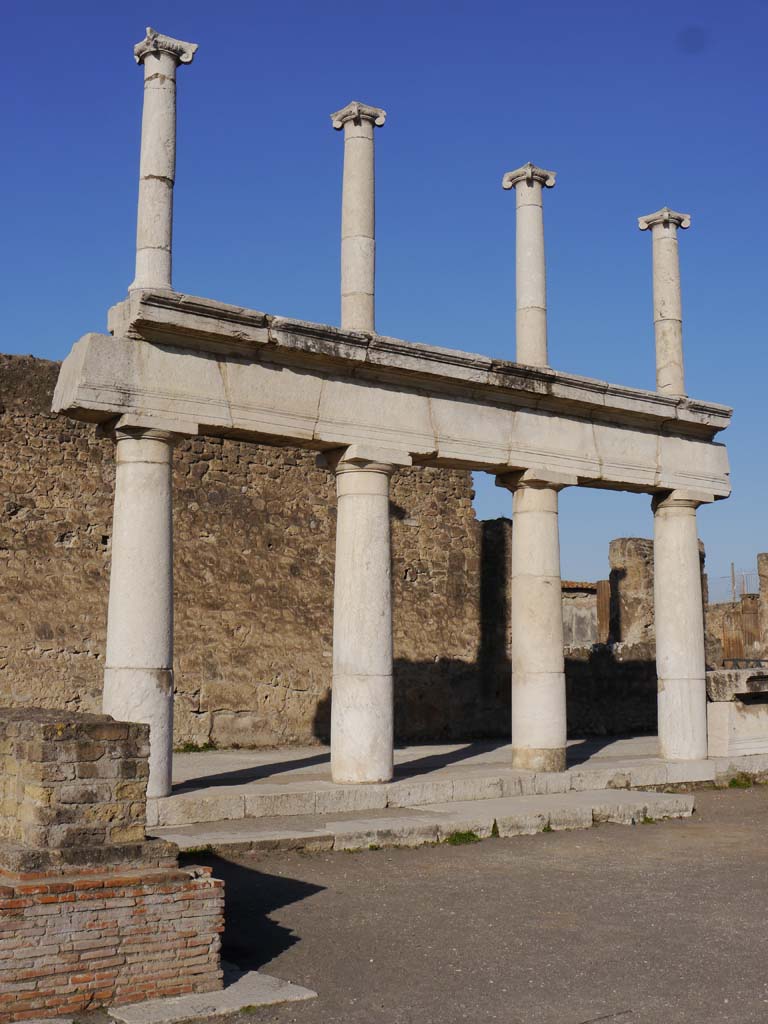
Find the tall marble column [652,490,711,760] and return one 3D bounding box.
[{"bbox_3d":[4.146,1.600,18.298,0.734,3.699,0.734,0,-7,0],"label":"tall marble column"}]

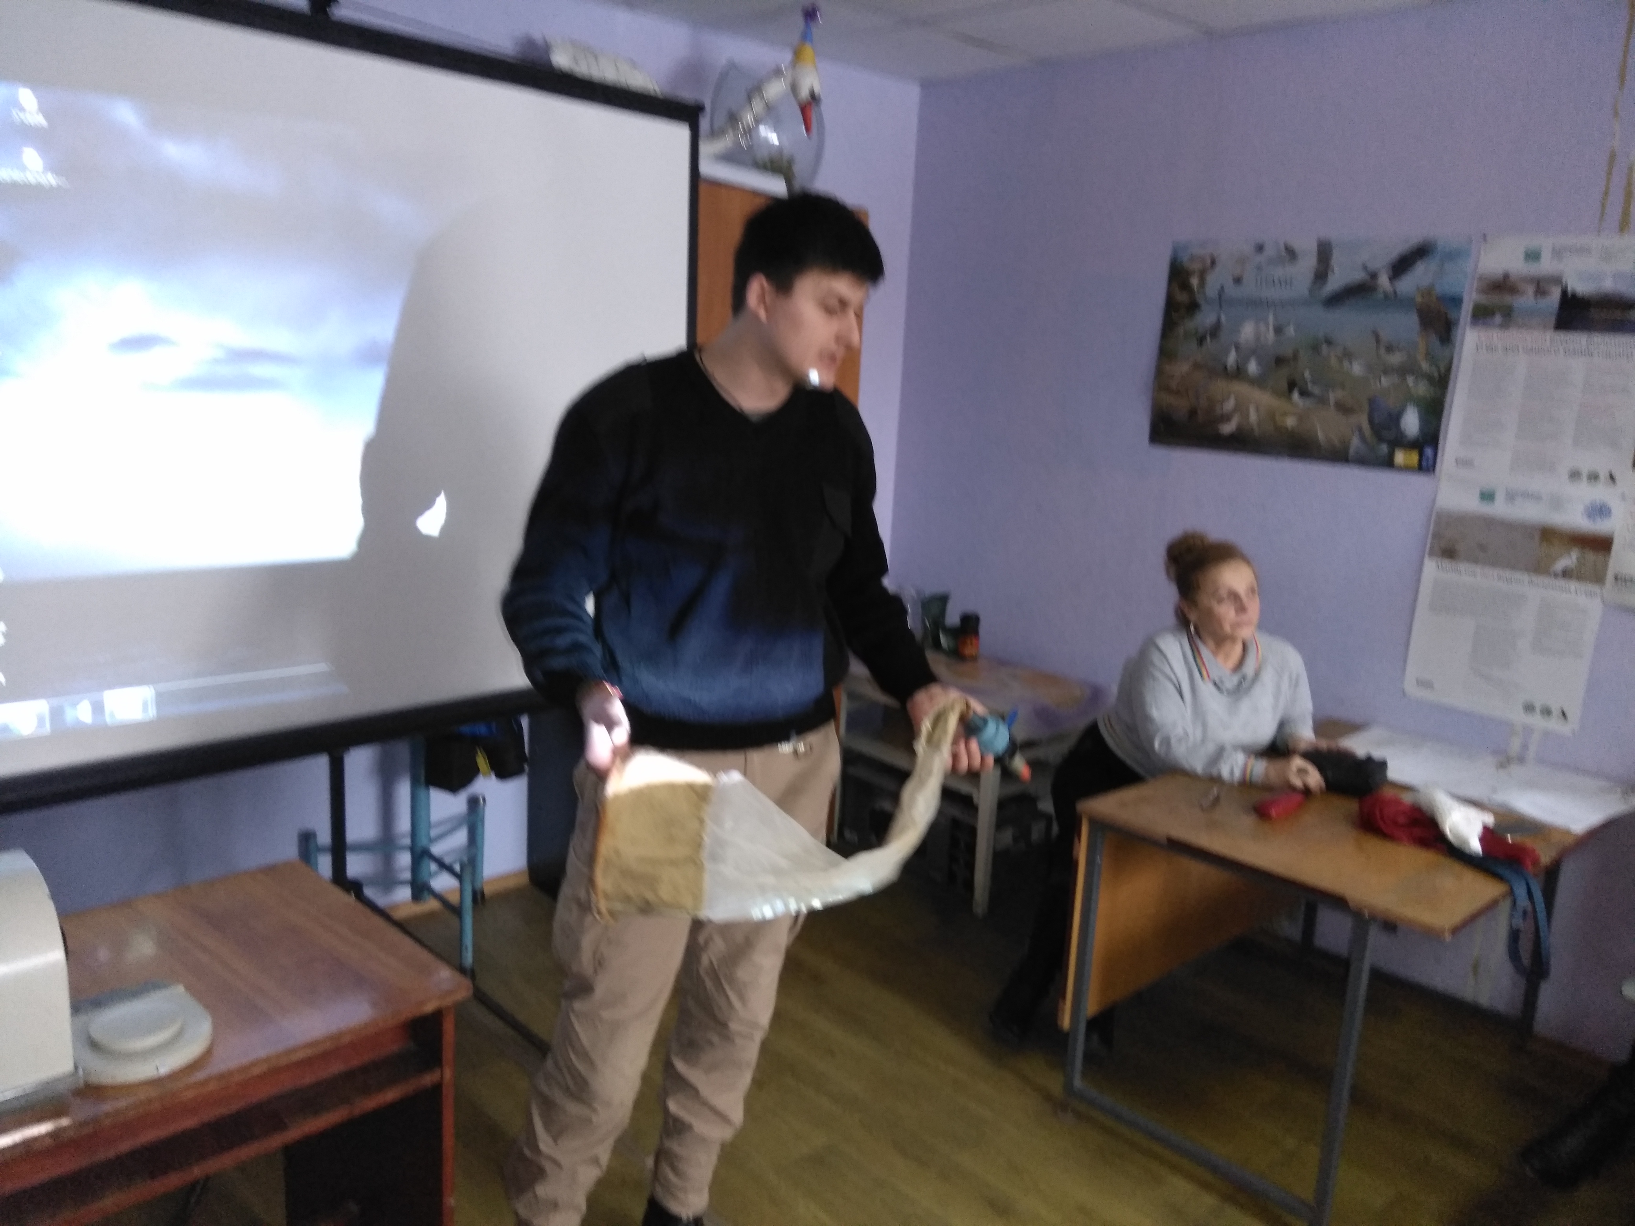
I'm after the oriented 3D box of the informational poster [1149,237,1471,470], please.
[{"bbox_3d":[1.370,-0.752,2.850,0.800,0.600,0.020,13,17,37],"label":"informational poster"}]

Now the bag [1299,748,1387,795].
[{"bbox_3d":[1.235,0.363,2.350,0.180,0.080,0.100,13,17,37],"label":"bag"}]

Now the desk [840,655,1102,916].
[{"bbox_3d":[0.500,0.540,3.400,0.640,0.610,0.660,13,17,37],"label":"desk"}]

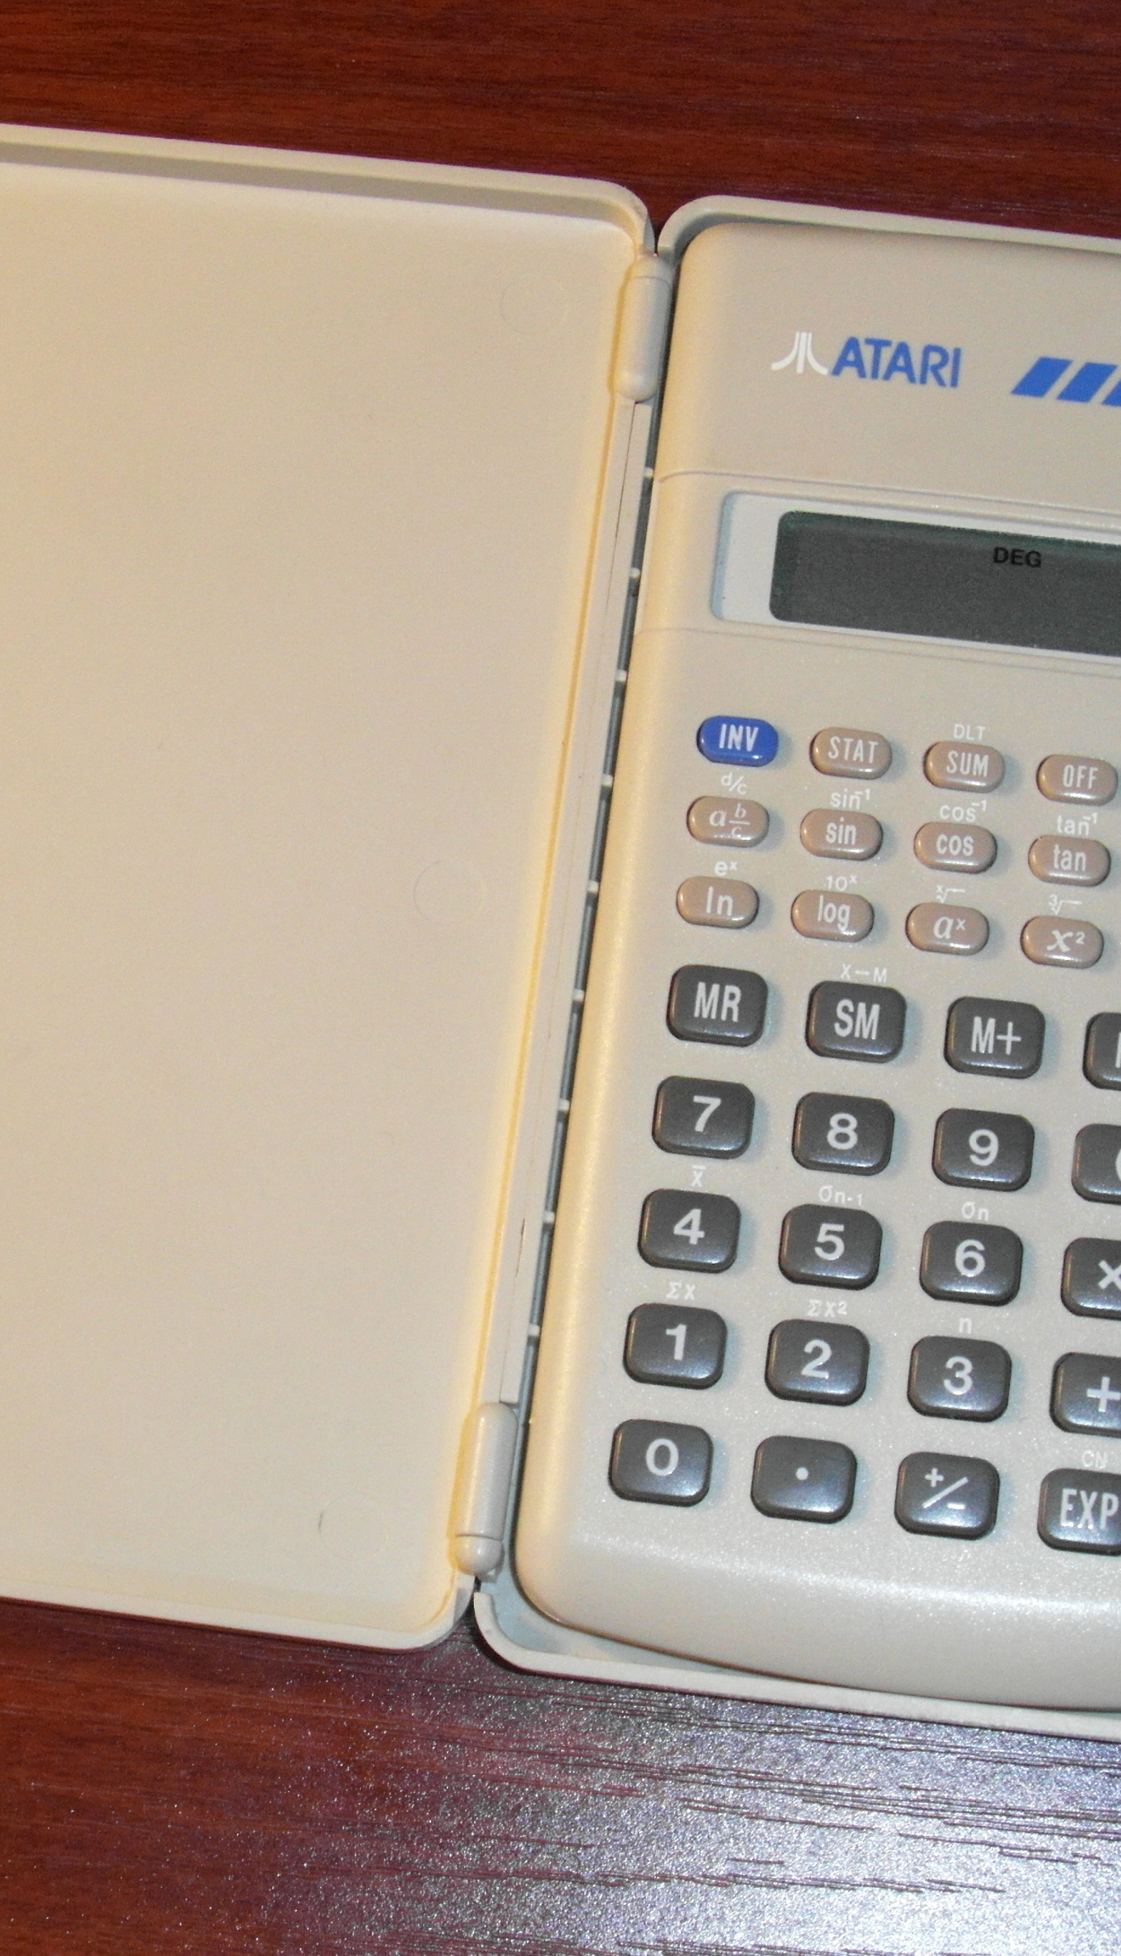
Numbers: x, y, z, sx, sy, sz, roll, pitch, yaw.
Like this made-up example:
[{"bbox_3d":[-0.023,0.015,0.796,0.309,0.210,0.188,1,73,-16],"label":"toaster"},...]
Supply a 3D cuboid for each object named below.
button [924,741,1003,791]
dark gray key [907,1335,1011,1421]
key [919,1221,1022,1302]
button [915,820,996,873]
[{"bbox_3d":[0.036,-0.019,0.418,0.007,0.002,0.004,7,71,3],"label":"button"},{"bbox_3d":[0.035,0.035,0.414,0.009,0.003,0.007,7,74,3],"label":"dark gray key"},{"bbox_3d":[0.035,0.024,0.395,0.009,0.002,0.007,6,72,3],"label":"key"},{"bbox_3d":[0.034,-0.011,0.407,0.007,0.002,0.004,6,72,3],"label":"button"}]

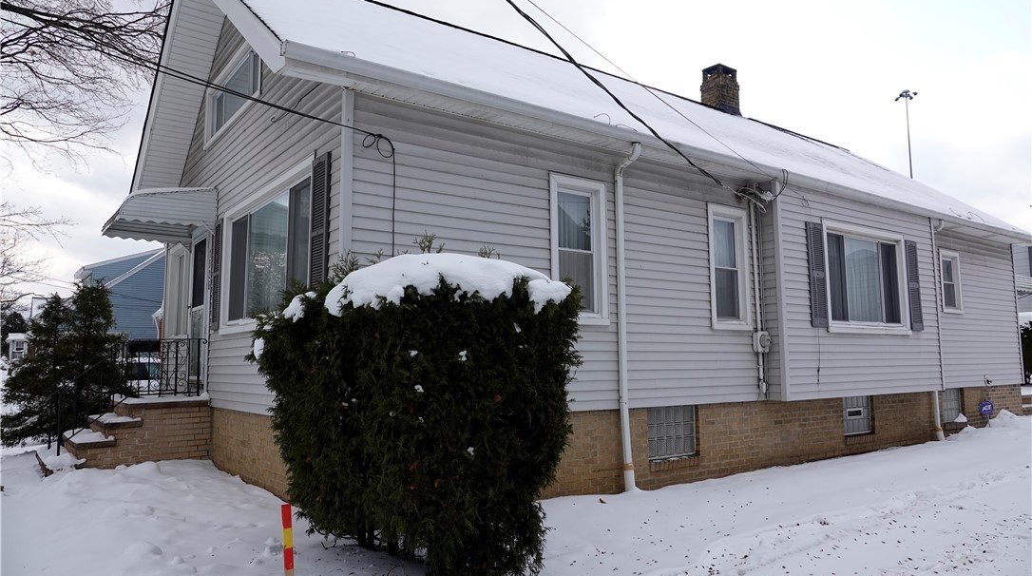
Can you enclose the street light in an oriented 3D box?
[{"bbox_3d":[42.987,-6.130,73.865,2.400,31.500,2.400,4,-8,-35],"label":"street light"}]

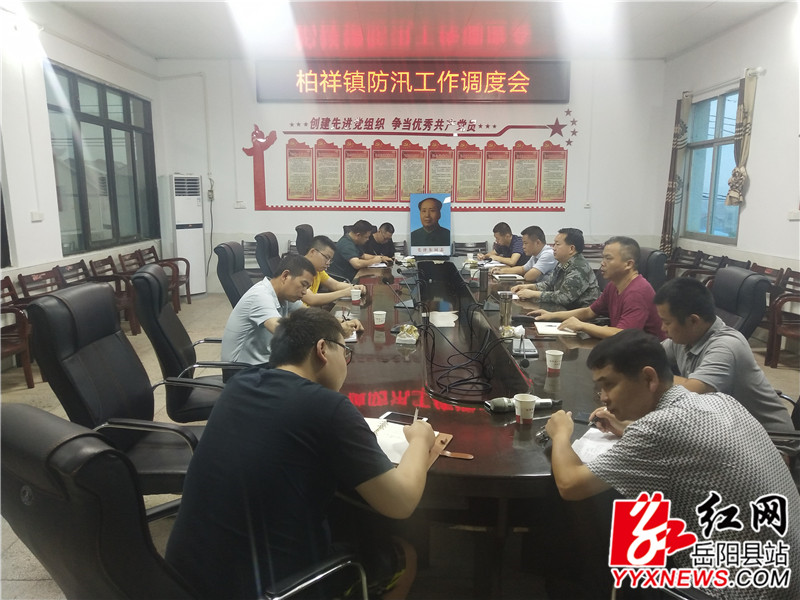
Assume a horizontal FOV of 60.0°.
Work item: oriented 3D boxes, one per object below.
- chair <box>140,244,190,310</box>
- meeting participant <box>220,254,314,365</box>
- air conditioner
[{"bbox_3d":[-3.121,-0.309,9.290,0.580,0.820,0.580,0,9,1],"label":"chair"},{"bbox_3d":[-0.634,0.341,3.955,0.800,1.190,0.520,1,9,5],"label":"meeting participant"},{"bbox_3d":[-3.131,-0.907,10.064,0.350,1.750,0.500,7,12,38],"label":"air conditioner"}]

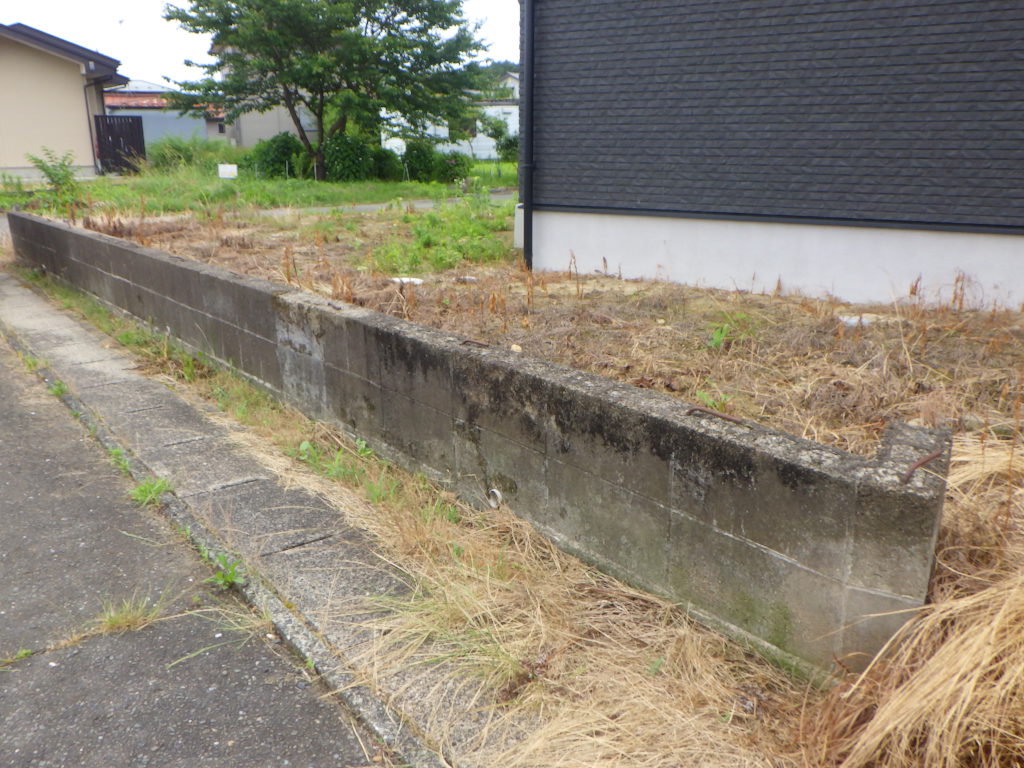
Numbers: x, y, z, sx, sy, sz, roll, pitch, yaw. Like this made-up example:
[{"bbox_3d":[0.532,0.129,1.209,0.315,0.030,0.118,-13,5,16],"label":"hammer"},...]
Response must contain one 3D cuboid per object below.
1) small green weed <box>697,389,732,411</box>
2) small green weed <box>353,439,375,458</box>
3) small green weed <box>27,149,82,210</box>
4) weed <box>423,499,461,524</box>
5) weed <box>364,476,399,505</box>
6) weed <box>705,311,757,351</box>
[{"bbox_3d":[0.577,0.044,2.372,0.100,0.050,0.080,4,18,14],"label":"small green weed"},{"bbox_3d":[-0.479,0.209,2.690,0.062,0.055,0.055,-4,17,-10],"label":"small green weed"},{"bbox_3d":[-6.594,-2.973,11.950,0.750,0.880,0.700,-9,19,-27],"label":"small green weed"},{"bbox_3d":[-0.195,0.352,2.290,0.108,0.048,0.085,-2,17,-5],"label":"weed"},{"bbox_3d":[-0.380,0.309,2.411,0.100,0.060,0.085,-3,17,-9],"label":"weed"},{"bbox_3d":[0.852,-0.211,3.232,0.195,0.130,0.165,4,18,14],"label":"weed"}]

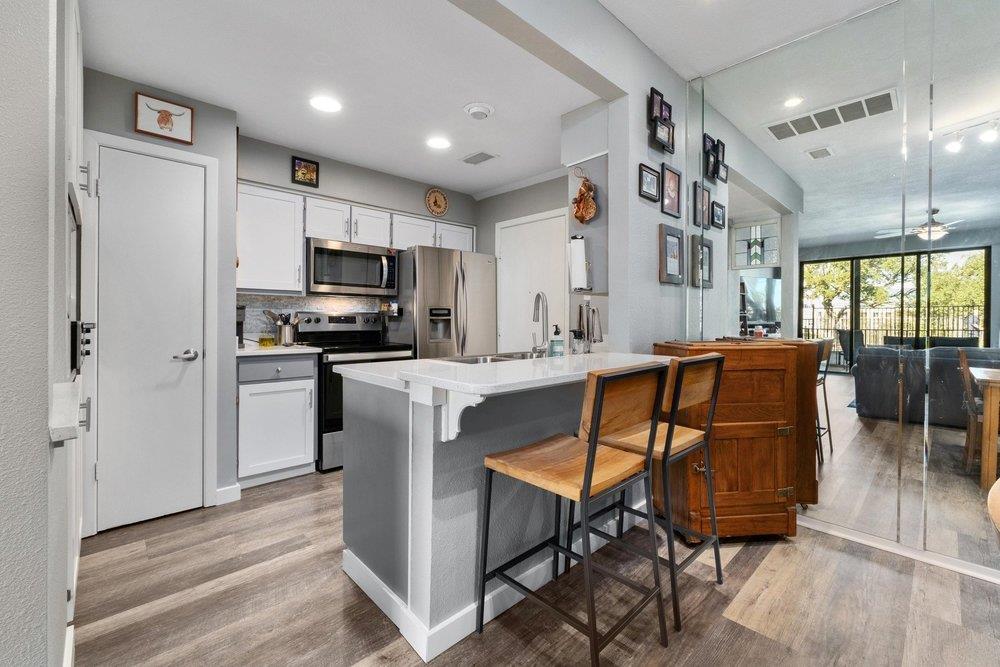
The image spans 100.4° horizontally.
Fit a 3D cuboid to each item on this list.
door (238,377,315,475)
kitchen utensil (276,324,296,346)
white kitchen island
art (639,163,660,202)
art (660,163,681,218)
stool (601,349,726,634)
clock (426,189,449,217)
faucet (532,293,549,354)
[{"bbox_3d":[-1.571,0.655,2.956,0.481,0.616,0.027,-1,2,-42],"label":"door"},{"bbox_3d":[-1.644,0.017,3.213,0.125,0.168,0.125,-1,2,-42],"label":"kitchen utensil"},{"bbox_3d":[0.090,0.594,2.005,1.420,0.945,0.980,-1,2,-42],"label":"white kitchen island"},{"bbox_3d":[0.849,-0.849,2.350,0.215,0.180,0.020,-1,2,-42],"label":"art"},{"bbox_3d":[1.107,-0.907,2.679,0.238,0.300,0.022,-1,2,-42],"label":"art"},{"bbox_3d":[0.649,0.589,1.867,0.448,1.000,0.535,-1,2,-42],"label":"stool"},{"bbox_3d":[-0.608,-1.272,4.053,0.280,0.285,0.030,-1,2,-42],"label":"clock"},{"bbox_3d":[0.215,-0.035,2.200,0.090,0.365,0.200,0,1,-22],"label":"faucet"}]

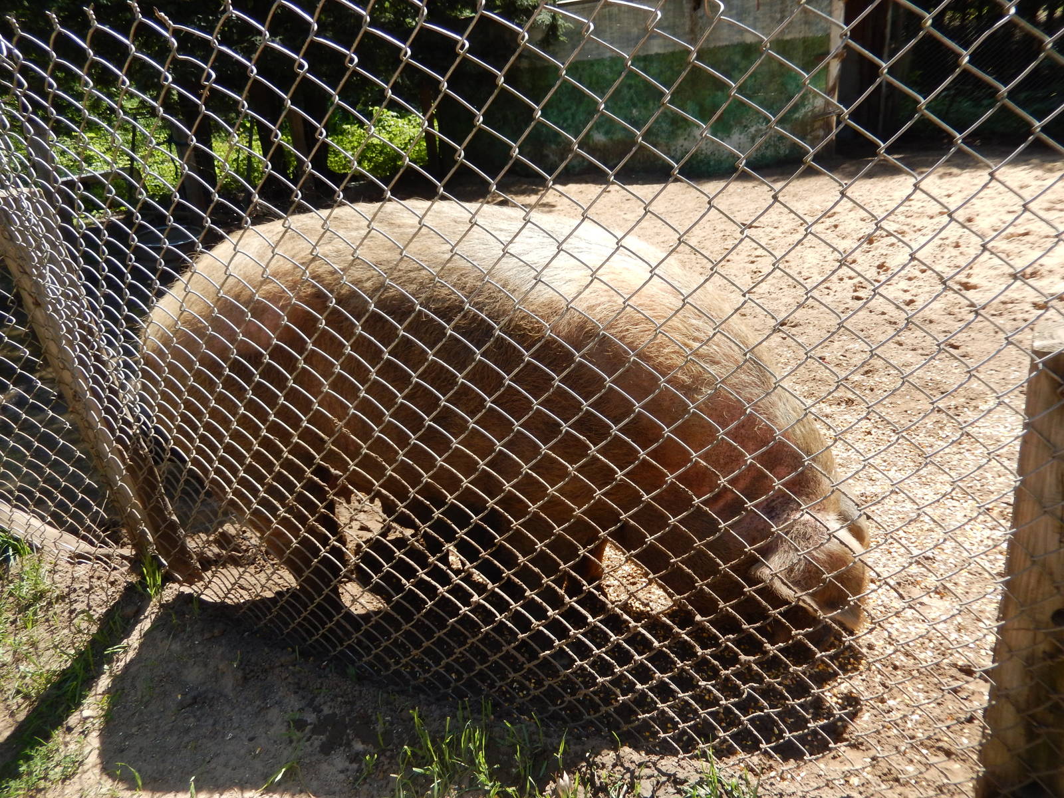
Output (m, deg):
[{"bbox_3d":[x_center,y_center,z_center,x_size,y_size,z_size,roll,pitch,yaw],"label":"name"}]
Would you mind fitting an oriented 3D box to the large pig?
[{"bbox_3d":[-0.143,0.035,1.800,1.770,0.880,0.590,5,24,18],"label":"large pig"}]

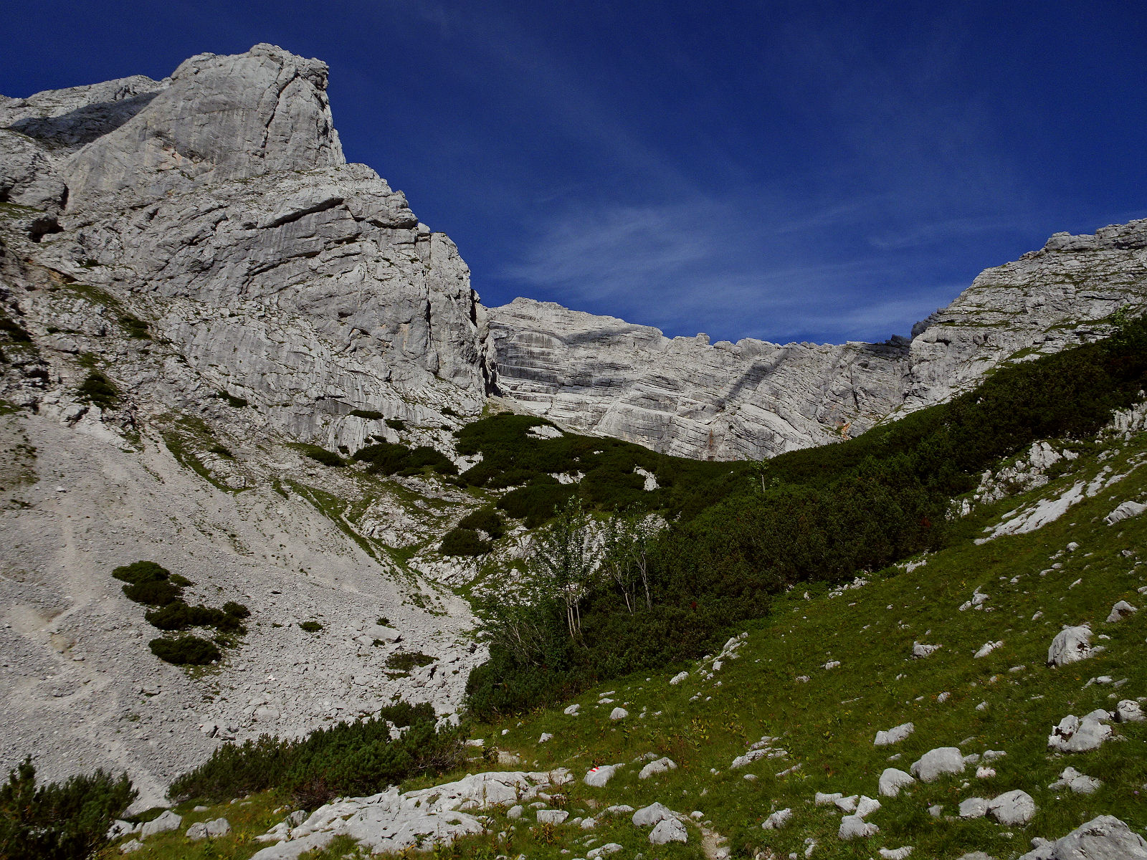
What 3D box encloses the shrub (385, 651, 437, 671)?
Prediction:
[{"bbox_3d":[-7.383,10.486,36.000,2.240,0.650,1.700,1,-5,-11],"label":"shrub"}]

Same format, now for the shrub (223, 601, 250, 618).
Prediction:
[{"bbox_3d":[-18.217,9.714,43.000,1.390,0.850,1.300,2,-5,-23],"label":"shrub"}]

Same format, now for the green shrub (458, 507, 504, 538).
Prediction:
[{"bbox_3d":[-7.738,7.851,67.000,3.990,2.100,3.200,1,-5,-7],"label":"green shrub"}]

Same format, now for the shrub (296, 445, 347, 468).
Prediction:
[{"bbox_3d":[-27.423,2.810,86.000,5.420,2.100,3.600,1,-5,-18],"label":"shrub"}]

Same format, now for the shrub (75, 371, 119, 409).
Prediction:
[{"bbox_3d":[-45.514,-3.854,76.000,3.630,3.100,3.200,3,-5,-31],"label":"shrub"}]

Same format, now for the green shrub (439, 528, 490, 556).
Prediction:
[{"bbox_3d":[-8.625,8.873,63.000,4.160,1.800,3.200,1,-5,-8],"label":"green shrub"}]

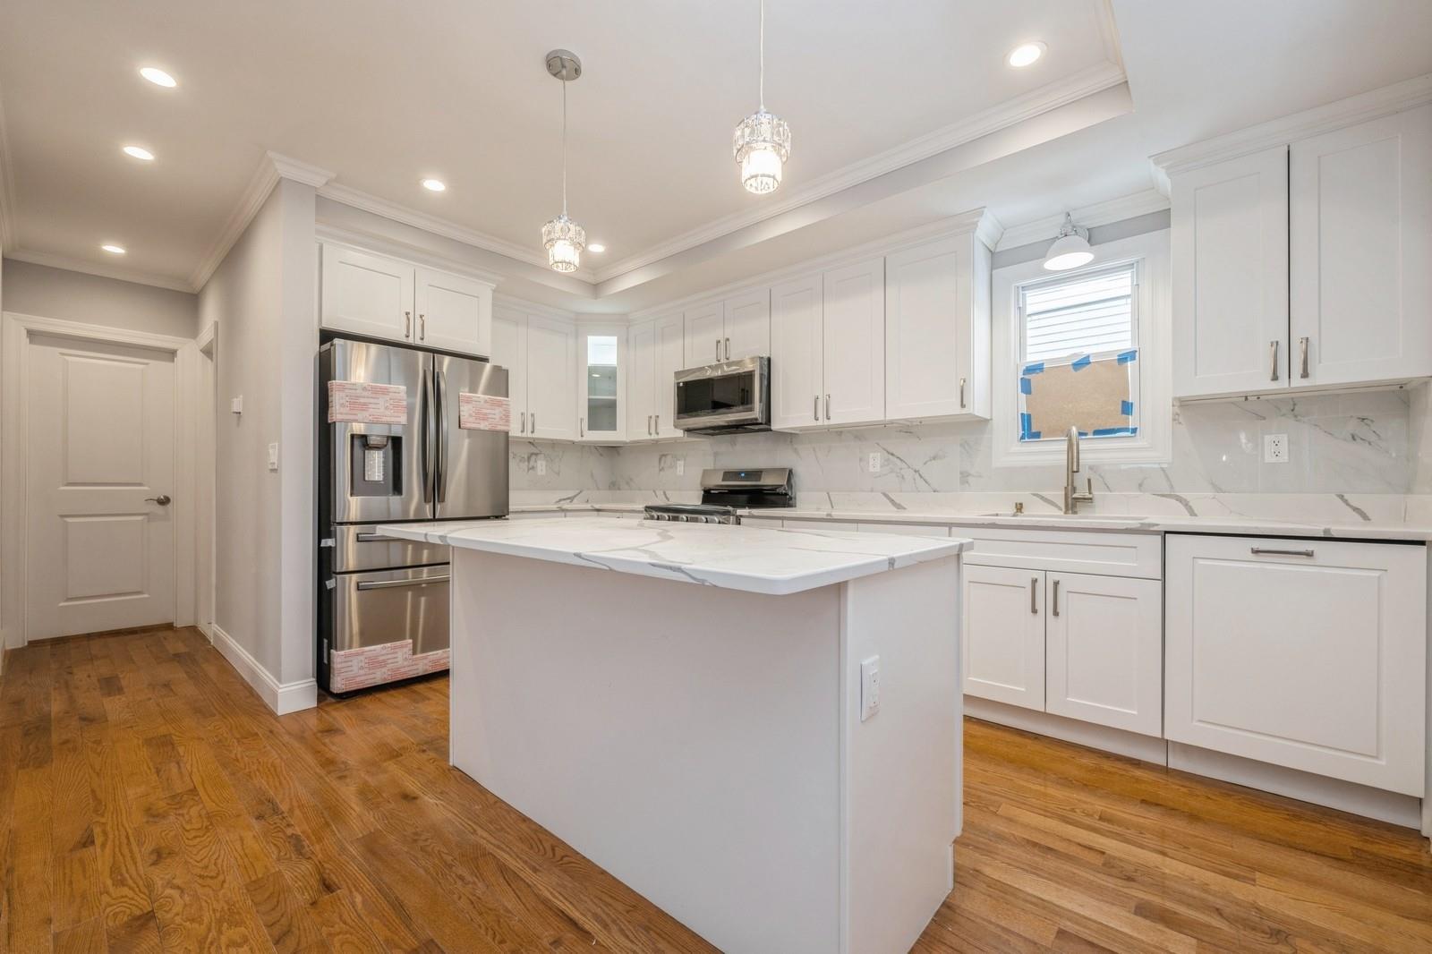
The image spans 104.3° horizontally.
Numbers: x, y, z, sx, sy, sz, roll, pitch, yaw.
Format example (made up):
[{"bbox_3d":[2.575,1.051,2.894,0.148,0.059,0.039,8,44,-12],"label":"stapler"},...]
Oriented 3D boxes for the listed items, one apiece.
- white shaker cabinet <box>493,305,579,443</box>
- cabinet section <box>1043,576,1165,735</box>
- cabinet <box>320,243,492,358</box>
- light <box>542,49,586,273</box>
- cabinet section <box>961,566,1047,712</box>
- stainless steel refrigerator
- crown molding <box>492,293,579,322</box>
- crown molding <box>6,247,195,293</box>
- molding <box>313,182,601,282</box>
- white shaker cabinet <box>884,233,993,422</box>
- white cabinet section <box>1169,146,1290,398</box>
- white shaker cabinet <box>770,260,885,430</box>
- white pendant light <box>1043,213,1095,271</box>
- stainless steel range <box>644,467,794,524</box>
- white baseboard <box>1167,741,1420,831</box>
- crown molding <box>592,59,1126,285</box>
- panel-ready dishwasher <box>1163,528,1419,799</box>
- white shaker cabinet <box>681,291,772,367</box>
[{"bbox_3d":[-1.506,-0.751,4.200,0.330,0.920,0.870,0,-1,41],"label":"white shaker cabinet"},{"bbox_3d":[1.688,0.680,2.389,0.374,0.580,0.550,0,-1,41],"label":"cabinet section"},{"bbox_3d":[-1.967,-0.994,3.435,0.610,0.445,0.915,0,-1,41],"label":"cabinet"},{"bbox_3d":[-0.536,-1.097,1.969,0.154,0.749,0.154,0,0,0],"label":"light"},{"bbox_3d":[1.397,0.684,2.623,0.372,0.578,0.553,-1,-1,40],"label":"cabinet section"},{"bbox_3d":[-1.843,0.217,3.284,0.880,1.780,0.910,0,-1,41],"label":"stainless steel refrigerator"},{"bbox_3d":[-1.347,-1.247,4.093,0.075,0.090,0.800,0,-1,41],"label":"crown molding"},{"bbox_3d":[-4.201,-1.413,3.852,0.074,0.074,0.904,-1,-1,40],"label":"crown molding"},{"bbox_3d":[-1.383,-1.420,3.316,0.072,0.072,1.648,-1,-1,40],"label":"molding"},{"bbox_3d":[1.204,-0.759,3.035,0.459,0.904,0.337,-1,-1,40],"label":"white shaker cabinet"},{"bbox_3d":[2.086,-0.773,2.279,0.333,0.900,0.337,0,-1,41],"label":"white cabinet section"},{"bbox_3d":[0.748,-0.762,3.429,0.762,0.907,0.337,0,-1,41],"label":"white shaker cabinet"},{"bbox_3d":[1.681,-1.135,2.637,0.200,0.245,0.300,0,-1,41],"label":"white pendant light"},{"bbox_3d":[0.033,0.527,3.744,0.764,1.166,0.693,-1,-1,40],"label":"stainless steel range"},{"bbox_3d":[1.938,1.040,1.909,0.606,0.102,0.022,0,-1,41],"label":"white baseboard"},{"bbox_3d":[0.277,-1.429,2.948,3.065,0.072,0.072,-1,-1,40],"label":"crown molding"},{"bbox_3d":[2.060,0.593,2.058,0.601,0.768,0.610,-1,-1,41],"label":"panel-ready dishwasher"},{"bbox_3d":[0.166,-0.978,3.909,0.761,0.442,0.337,-1,-1,40],"label":"white shaker cabinet"}]

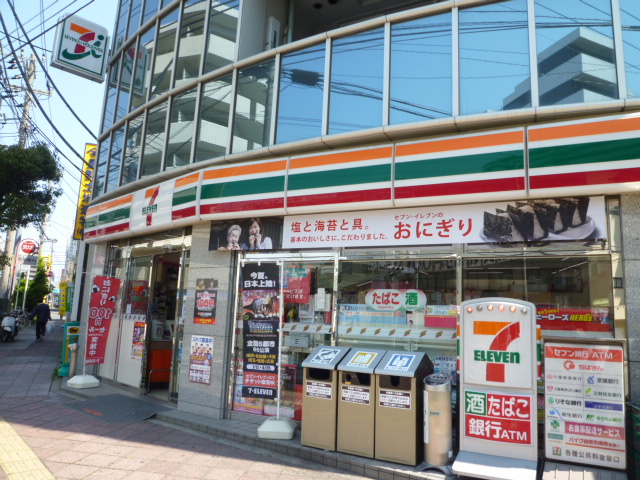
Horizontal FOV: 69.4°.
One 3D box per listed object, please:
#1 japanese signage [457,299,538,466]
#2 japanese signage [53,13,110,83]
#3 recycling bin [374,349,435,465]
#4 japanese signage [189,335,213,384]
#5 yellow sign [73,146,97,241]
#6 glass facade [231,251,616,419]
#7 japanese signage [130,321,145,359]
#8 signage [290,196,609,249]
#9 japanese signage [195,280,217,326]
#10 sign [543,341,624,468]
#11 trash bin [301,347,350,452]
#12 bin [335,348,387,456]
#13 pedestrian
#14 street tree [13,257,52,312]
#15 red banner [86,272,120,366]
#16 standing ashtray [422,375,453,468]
[{"bbox_3d":[1.633,1.335,4.214,0.710,1.580,0.410,-1,-10,21],"label":"japanese signage"},{"bbox_3d":[-4.944,-3.955,9.521,1.000,1.130,0.250,11,-13,-42],"label":"japanese signage"},{"bbox_3d":[0.834,1.636,4.566,0.410,1.010,0.500,-2,-11,28],"label":"recycling bin"},{"bbox_3d":[-1.740,1.766,6.797,0.484,0.690,0.021,-4,-9,34],"label":"japanese signage"},{"bbox_3d":[-7.073,-1.439,14.000,0.500,3.000,0.200,6,-9,-28],"label":"yellow sign"},{"bbox_3d":[0.889,1.259,5.697,4.693,2.212,0.124,-2,-9,26],"label":"glass facade"},{"bbox_3d":[-2.808,1.558,7.163,0.355,0.570,0.020,-5,-12,39],"label":"japanese signage"},{"bbox_3d":[1.062,-0.148,4.870,3.420,0.430,0.050,-2,-11,28],"label":"signage"},{"bbox_3d":[-1.511,0.827,6.142,0.420,0.595,0.020,-4,-11,34],"label":"japanese signage"},{"bbox_3d":[2.365,1.466,4.149,0.628,1.074,0.103,-2,-9,25],"label":"sign"},{"bbox_3d":[0.138,1.875,5.585,0.433,1.092,0.567,-3,-9,28],"label":"trash bin"},{"bbox_3d":[0.544,1.859,5.387,0.433,1.092,0.567,-3,-9,28],"label":"bin"},{"bbox_3d":[-10.261,3.010,16.968,0.650,1.420,0.550,10,-12,-38],"label":"pedestrian"},{"bbox_3d":[-16.805,3.147,27.169,2.300,3.700,2.300,6,-9,-31],"label":"street tree"},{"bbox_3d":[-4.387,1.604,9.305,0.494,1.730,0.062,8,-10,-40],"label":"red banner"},{"bbox_3d":[1.100,1.712,4.291,0.290,0.800,0.290,-2,-10,25],"label":"standing ashtray"}]

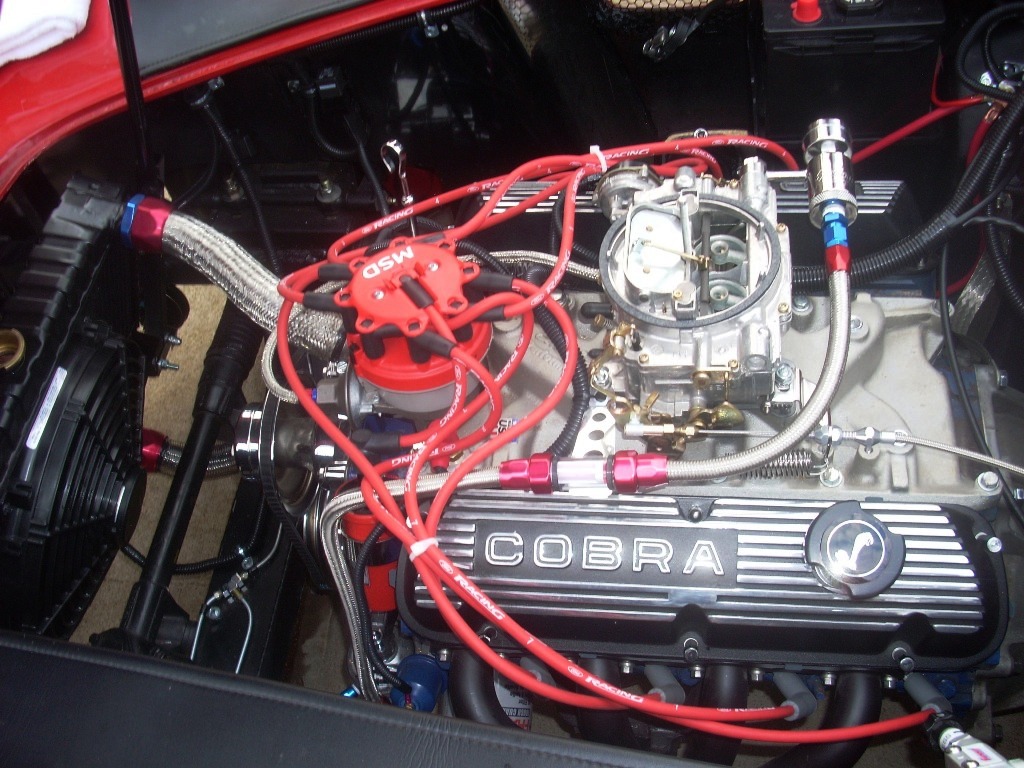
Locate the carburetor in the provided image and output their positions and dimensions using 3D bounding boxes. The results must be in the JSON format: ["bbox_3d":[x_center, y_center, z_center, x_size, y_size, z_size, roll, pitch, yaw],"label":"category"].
[{"bbox_3d":[0.144,-0.082,0.898,0.168,0.113,0.215,1,54,10],"label":"carburetor"}]

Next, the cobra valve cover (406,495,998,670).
[{"bbox_3d":[0.142,0.150,0.876,0.497,0.080,0.145,1,79,10],"label":"cobra valve cover"}]

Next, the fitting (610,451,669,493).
[{"bbox_3d":[0.099,0.068,0.842,0.042,0.031,0.031,-2,53,15],"label":"fitting"}]

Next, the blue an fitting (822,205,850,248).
[{"bbox_3d":[0.265,-0.128,0.893,0.021,0.021,0.036,1,54,10],"label":"blue an fitting"}]

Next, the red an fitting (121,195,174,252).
[{"bbox_3d":[-0.367,-0.162,1.105,0.041,0.054,0.056,9,55,0],"label":"red an fitting"}]

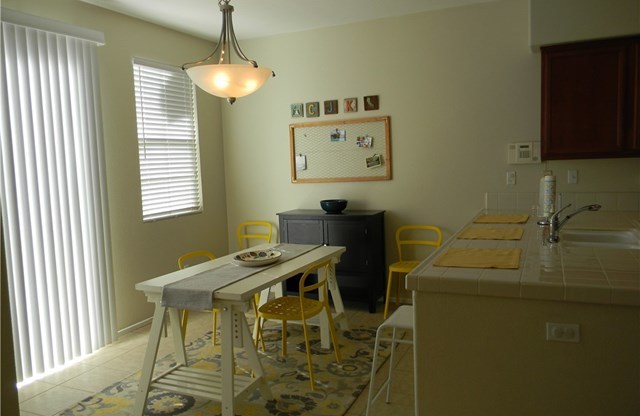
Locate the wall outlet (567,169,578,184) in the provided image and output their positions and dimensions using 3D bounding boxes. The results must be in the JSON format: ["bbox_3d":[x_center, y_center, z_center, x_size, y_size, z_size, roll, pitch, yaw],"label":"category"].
[{"bbox_3d":[2.116,-0.256,4.326,0.073,0.117,0.012,0,5,25],"label":"wall outlet"}]

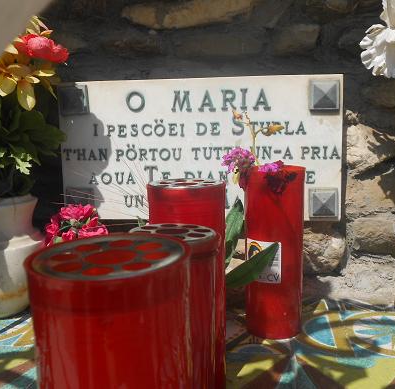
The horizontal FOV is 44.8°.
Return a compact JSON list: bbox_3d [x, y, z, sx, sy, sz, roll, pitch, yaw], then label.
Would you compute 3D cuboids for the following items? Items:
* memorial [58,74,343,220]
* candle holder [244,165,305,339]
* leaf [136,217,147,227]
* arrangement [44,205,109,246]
[{"bbox_3d":[0.000,-0.062,0.686,0.400,0.200,0.030,0,8,7],"label":"memorial"},{"bbox_3d":[0.096,0.068,0.599,0.072,0.203,0.072,0,8,7],"label":"candle holder"},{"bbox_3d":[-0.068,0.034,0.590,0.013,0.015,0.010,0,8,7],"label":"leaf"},{"bbox_3d":[-0.150,0.045,0.595,0.080,0.070,0.075,0,8,7],"label":"arrangement"}]

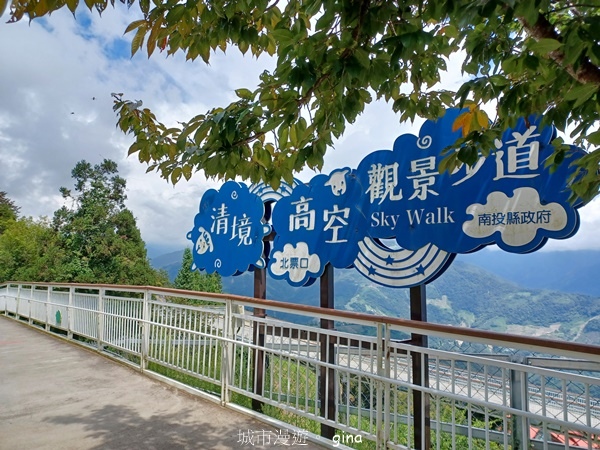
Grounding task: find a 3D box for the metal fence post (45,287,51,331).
[{"bbox_3d":[-6.204,2.034,10.663,0.100,1.100,0.090,5,-7,-41],"label":"metal fence post"}]

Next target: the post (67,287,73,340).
[{"bbox_3d":[-4.841,1.841,9.118,0.100,1.100,0.090,5,-7,-41],"label":"post"}]

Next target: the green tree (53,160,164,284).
[{"bbox_3d":[-8.618,0.247,19.500,5.100,6.500,4.800,0,-6,0],"label":"green tree"}]

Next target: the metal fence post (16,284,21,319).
[{"bbox_3d":[-8.934,2.440,13.741,0.100,1.100,0.090,5,-7,-41],"label":"metal fence post"}]

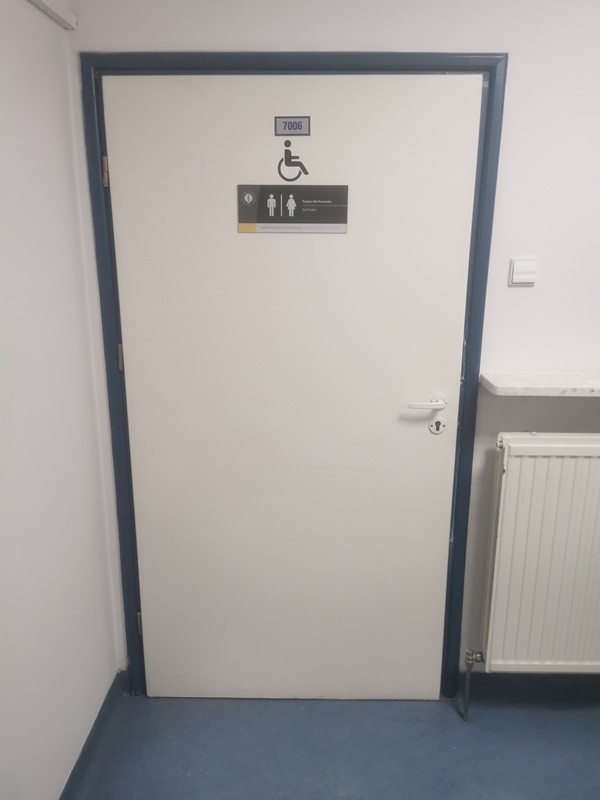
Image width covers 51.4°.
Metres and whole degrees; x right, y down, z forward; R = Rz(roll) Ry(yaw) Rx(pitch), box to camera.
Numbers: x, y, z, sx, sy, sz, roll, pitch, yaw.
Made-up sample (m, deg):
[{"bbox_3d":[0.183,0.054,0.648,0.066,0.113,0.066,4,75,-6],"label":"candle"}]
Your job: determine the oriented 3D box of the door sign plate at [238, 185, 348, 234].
[{"bbox_3d":[-0.020,-0.551,1.803,0.316,0.133,0.005,0,15,1],"label":"door sign plate"}]

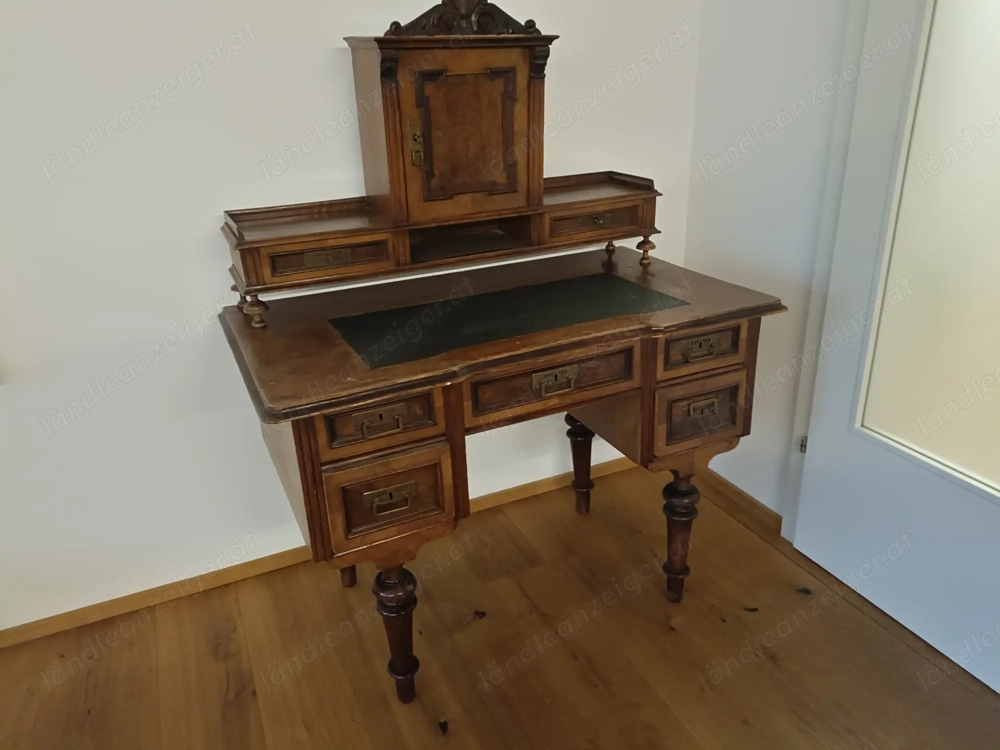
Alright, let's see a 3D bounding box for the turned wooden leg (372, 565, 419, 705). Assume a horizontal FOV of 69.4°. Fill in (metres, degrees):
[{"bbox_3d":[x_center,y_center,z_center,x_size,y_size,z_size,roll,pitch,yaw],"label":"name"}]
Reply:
[{"bbox_3d":[-0.210,0.546,1.506,0.090,0.368,0.090,-12,25,-23],"label":"turned wooden leg"}]

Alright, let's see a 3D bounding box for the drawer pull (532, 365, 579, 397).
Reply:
[{"bbox_3d":[0.110,0.016,1.433,0.098,0.048,0.024,-12,25,-23],"label":"drawer pull"}]

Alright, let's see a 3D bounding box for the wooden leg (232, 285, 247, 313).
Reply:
[{"bbox_3d":[-0.580,-0.186,1.637,0.054,0.073,0.054,-12,25,-23],"label":"wooden leg"}]

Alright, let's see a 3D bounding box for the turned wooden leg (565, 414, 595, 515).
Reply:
[{"bbox_3d":[0.253,0.259,2.172,0.085,0.360,0.085,-12,25,-22],"label":"turned wooden leg"}]

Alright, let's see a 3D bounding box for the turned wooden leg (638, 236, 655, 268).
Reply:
[{"bbox_3d":[0.383,-0.327,1.896,0.047,0.069,0.047,-2,23,1],"label":"turned wooden leg"}]

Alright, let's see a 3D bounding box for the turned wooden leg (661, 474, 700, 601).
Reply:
[{"bbox_3d":[0.447,0.405,1.792,0.090,0.368,0.090,-1,23,1],"label":"turned wooden leg"}]

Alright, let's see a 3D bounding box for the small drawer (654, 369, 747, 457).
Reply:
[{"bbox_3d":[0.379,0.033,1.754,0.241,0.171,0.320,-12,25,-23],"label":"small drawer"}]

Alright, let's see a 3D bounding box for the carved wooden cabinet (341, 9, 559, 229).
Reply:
[{"bbox_3d":[-0.104,-0.605,1.627,0.412,0.454,0.235,-12,25,-23],"label":"carved wooden cabinet"}]

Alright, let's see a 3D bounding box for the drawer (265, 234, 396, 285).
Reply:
[{"bbox_3d":[-0.394,-0.274,1.596,0.277,0.075,0.170,-12,25,-22],"label":"drawer"}]

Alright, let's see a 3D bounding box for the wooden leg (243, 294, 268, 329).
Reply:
[{"bbox_3d":[-0.511,-0.133,1.520,0.047,0.069,0.047,-12,25,-22],"label":"wooden leg"}]

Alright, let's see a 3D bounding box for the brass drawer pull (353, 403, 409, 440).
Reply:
[{"bbox_3d":[-0.206,0.084,1.268,0.096,0.046,0.026,-12,25,-22],"label":"brass drawer pull"}]

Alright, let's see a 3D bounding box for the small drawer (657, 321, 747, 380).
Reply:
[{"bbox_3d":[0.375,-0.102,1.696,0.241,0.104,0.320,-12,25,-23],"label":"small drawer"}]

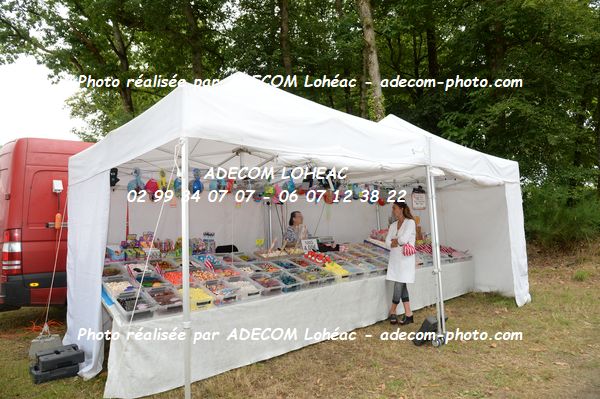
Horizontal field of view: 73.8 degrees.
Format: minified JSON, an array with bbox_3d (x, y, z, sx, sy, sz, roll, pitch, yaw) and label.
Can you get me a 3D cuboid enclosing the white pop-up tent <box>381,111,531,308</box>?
[{"bbox_3d":[1.617,0.170,6.746,3.030,3.250,3.030,2,-6,-43],"label":"white pop-up tent"}]

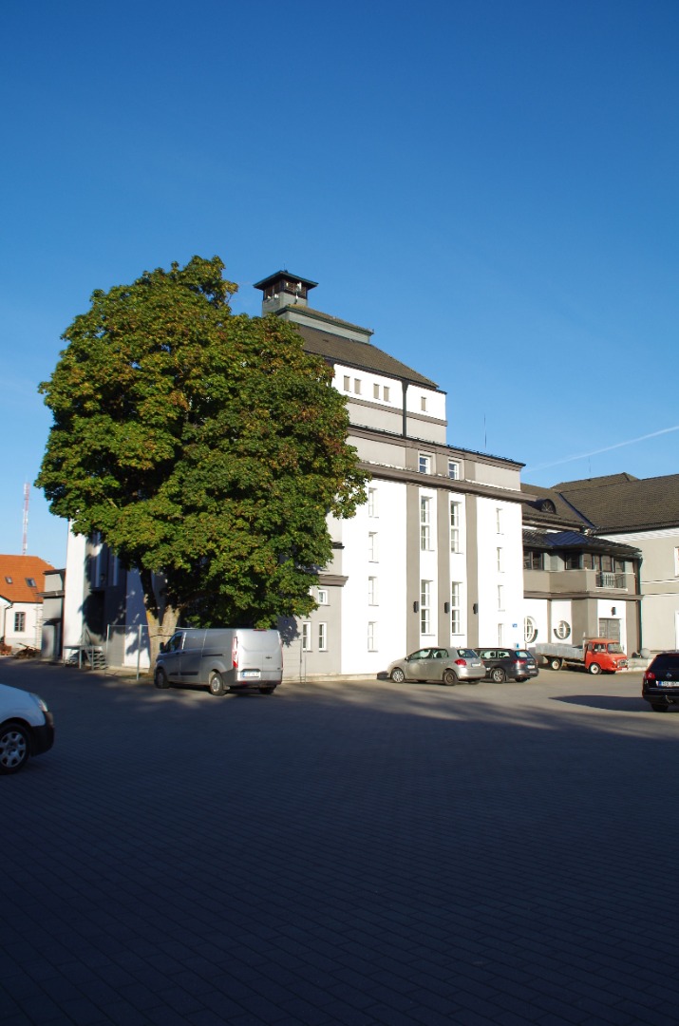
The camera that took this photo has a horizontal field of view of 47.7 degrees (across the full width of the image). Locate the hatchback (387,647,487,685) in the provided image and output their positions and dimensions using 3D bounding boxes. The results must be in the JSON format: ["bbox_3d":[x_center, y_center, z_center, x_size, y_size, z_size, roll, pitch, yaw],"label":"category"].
[{"bbox_3d":[3.936,6.241,31.521,4.220,1.500,1.770,-8,-13,44],"label":"hatchback"}]

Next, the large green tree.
[{"bbox_3d":[-5.572,-2.123,31.301,13.400,17.700,12.300,1,-9,0],"label":"large green tree"}]

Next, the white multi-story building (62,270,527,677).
[{"bbox_3d":[-3.533,-2.780,45.576,16.900,23.500,23.000,8,-11,-38],"label":"white multi-story building"}]

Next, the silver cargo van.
[{"bbox_3d":[-4.197,4.924,25.536,2.030,2.020,5.300,9,-12,-41],"label":"silver cargo van"}]

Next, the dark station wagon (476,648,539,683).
[{"bbox_3d":[6.660,6.729,34.386,1.820,1.500,4.700,8,-12,-40],"label":"dark station wagon"}]

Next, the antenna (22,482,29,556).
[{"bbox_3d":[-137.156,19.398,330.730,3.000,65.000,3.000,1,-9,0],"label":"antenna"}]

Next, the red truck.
[{"bbox_3d":[13.098,7.699,41.333,1.860,1.920,4.650,8,-12,-40],"label":"red truck"}]

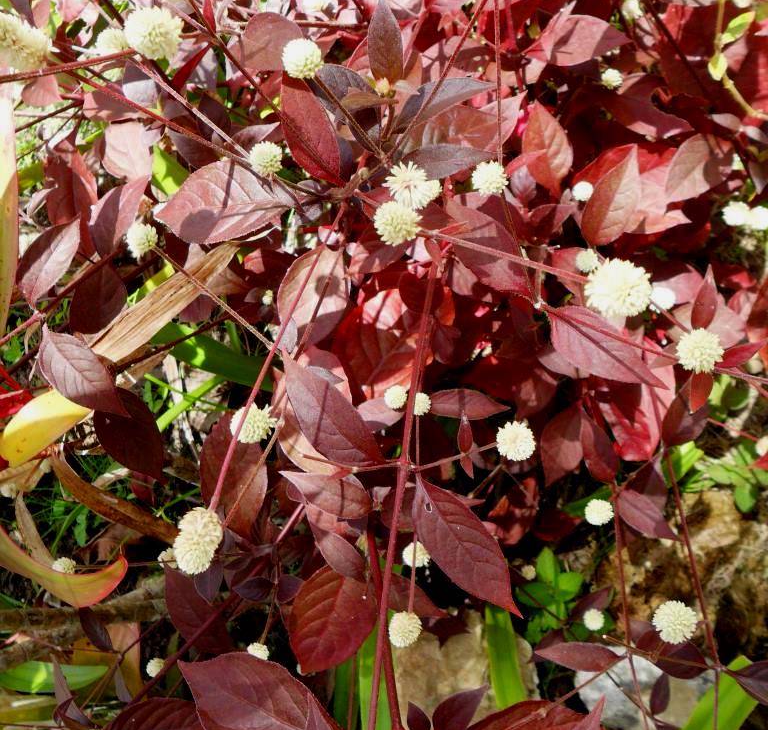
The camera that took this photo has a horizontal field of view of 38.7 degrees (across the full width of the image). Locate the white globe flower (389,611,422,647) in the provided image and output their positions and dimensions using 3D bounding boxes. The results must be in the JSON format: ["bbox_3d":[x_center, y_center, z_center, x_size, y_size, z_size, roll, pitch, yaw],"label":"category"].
[{"bbox_3d":[0.010,0.128,0.530,0.016,0.017,0.016,0,51,0],"label":"white globe flower"}]

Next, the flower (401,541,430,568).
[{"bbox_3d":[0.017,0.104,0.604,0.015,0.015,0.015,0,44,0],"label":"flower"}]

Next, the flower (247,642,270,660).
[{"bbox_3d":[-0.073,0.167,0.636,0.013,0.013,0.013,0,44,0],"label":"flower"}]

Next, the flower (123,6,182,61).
[{"bbox_3d":[-0.089,-0.127,0.420,0.022,0.021,0.022,-3,60,5],"label":"flower"}]

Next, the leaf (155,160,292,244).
[{"bbox_3d":[-0.073,-0.074,0.500,0.066,0.012,0.037,-5,66,-6],"label":"leaf"}]

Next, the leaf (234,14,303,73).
[{"bbox_3d":[-0.062,-0.171,0.580,0.038,0.033,0.011,-7,15,-4],"label":"leaf"}]

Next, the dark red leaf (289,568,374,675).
[{"bbox_3d":[-0.025,0.123,0.530,0.041,0.063,0.012,30,26,9],"label":"dark red leaf"}]

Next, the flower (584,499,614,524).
[{"bbox_3d":[0.104,0.071,0.530,0.014,0.013,0.014,0,42,0],"label":"flower"}]

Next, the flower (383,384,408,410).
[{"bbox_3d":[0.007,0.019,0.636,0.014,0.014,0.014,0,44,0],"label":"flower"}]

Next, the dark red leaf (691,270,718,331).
[{"bbox_3d":[0.135,-0.027,0.460,0.011,0.027,0.006,5,9,16],"label":"dark red leaf"}]

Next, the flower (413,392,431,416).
[{"bbox_3d":[0.016,0.017,0.470,0.010,0.011,0.010,0,42,0],"label":"flower"}]

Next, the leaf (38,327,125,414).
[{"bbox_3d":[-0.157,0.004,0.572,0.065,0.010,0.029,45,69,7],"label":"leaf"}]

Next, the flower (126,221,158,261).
[{"bbox_3d":[-0.124,-0.064,0.560,0.017,0.018,0.017,-14,42,3],"label":"flower"}]

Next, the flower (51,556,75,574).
[{"bbox_3d":[-0.158,0.099,0.540,0.013,0.011,0.011,27,37,-24],"label":"flower"}]

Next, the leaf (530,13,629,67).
[{"bbox_3d":[0.107,-0.177,0.600,0.053,0.008,0.030,-1,56,0],"label":"leaf"}]

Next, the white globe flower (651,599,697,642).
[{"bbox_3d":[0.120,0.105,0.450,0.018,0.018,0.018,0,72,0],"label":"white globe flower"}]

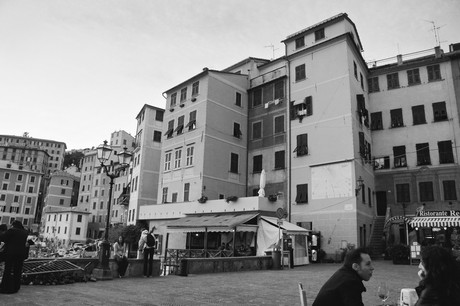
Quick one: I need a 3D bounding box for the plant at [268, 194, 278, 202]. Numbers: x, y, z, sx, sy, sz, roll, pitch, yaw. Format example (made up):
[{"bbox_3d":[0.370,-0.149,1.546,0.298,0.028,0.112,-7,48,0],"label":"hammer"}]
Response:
[{"bbox_3d":[3.075,3.130,23.604,0.400,0.480,0.750,-11,-19,43],"label":"plant"}]

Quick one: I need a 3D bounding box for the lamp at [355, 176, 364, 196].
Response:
[{"bbox_3d":[8.492,2.200,22.500,0.550,1.220,0.420,-6,-16,30],"label":"lamp"}]

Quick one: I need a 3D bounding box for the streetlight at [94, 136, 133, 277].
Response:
[{"bbox_3d":[-4.097,1.933,12.130,0.660,4.700,1.420,-10,-19,41],"label":"streetlight"}]

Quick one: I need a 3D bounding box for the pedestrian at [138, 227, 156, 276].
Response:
[{"bbox_3d":[-2.968,3.595,12.559,0.540,1.720,0.480,8,-15,-23],"label":"pedestrian"}]

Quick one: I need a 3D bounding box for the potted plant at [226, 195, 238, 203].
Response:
[{"bbox_3d":[0.095,3.157,24.020,0.850,0.480,0.400,-10,-19,41],"label":"potted plant"}]

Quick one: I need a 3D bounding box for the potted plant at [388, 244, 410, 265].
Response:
[{"bbox_3d":[11.818,7.045,24.076,1.300,1.300,0.700,-7,-17,33],"label":"potted plant"}]

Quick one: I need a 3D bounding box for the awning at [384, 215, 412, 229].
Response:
[{"bbox_3d":[11.781,4.810,24.100,1.650,0.860,0.850,-7,-17,33],"label":"awning"}]

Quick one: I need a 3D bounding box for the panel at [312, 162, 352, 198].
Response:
[{"bbox_3d":[6.850,1.915,23.291,2.950,2.270,0.080,-11,-20,43],"label":"panel"}]

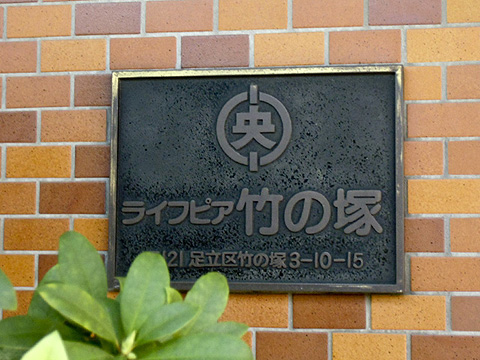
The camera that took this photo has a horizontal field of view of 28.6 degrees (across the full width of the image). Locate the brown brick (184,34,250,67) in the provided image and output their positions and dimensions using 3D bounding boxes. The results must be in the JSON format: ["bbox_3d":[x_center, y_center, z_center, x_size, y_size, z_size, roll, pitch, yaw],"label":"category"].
[{"bbox_3d":[-0.032,-0.177,1.309,0.096,0.044,0.025,-1,-3,9],"label":"brown brick"}]

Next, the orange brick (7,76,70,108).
[{"bbox_3d":[-0.283,-0.124,1.343,0.096,0.044,0.025,-1,-3,9],"label":"orange brick"}]

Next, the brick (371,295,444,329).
[{"bbox_3d":[0.221,0.174,1.250,0.096,0.044,0.025,-1,-3,9],"label":"brick"}]

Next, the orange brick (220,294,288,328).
[{"bbox_3d":[0.020,0.176,1.280,0.096,0.044,0.025,-1,-3,9],"label":"orange brick"}]

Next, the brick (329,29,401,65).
[{"bbox_3d":[0.170,-0.178,1.278,0.096,0.044,0.025,-1,-3,9],"label":"brick"}]

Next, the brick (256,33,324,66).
[{"bbox_3d":[0.069,-0.177,1.293,0.096,0.044,0.025,-1,-3,9],"label":"brick"}]

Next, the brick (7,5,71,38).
[{"bbox_3d":[-0.284,-0.225,1.349,0.096,0.044,0.025,-1,-3,9],"label":"brick"}]

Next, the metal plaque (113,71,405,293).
[{"bbox_3d":[0.020,0.000,1.270,0.396,0.299,0.020,-1,-3,9],"label":"metal plaque"}]

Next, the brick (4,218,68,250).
[{"bbox_3d":[-0.283,0.077,1.332,0.096,0.044,0.025,-1,-3,9],"label":"brick"}]

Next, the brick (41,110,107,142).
[{"bbox_3d":[-0.232,-0.074,1.333,0.096,0.044,0.025,-1,-3,9],"label":"brick"}]

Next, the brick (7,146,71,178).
[{"bbox_3d":[-0.282,-0.024,1.337,0.096,0.044,0.025,-1,-3,9],"label":"brick"}]

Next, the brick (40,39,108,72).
[{"bbox_3d":[-0.233,-0.175,1.339,0.096,0.044,0.025,-1,-3,9],"label":"brick"}]

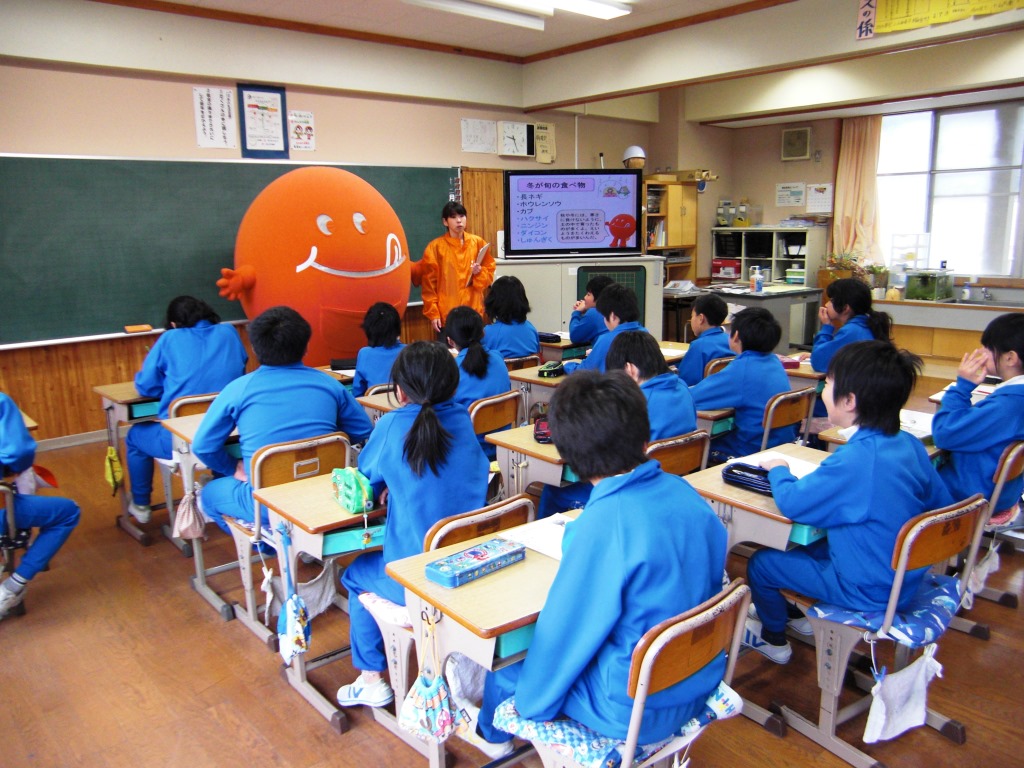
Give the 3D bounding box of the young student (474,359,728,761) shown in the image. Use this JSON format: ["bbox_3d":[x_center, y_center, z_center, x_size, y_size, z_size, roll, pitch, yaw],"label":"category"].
[{"bbox_3d":[0.086,0.477,1.777,0.520,1.110,0.740,-10,14,-37],"label":"young student"}]

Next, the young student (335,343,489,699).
[{"bbox_3d":[-0.289,0.426,2.414,0.443,1.128,0.604,-9,13,-33],"label":"young student"}]

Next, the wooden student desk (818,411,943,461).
[{"bbox_3d":[1.424,0.505,3.030,0.600,0.670,0.400,-10,14,-36],"label":"wooden student desk"}]

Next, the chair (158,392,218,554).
[{"bbox_3d":[-1.419,0.347,3.802,0.367,0.704,0.455,-10,14,-38],"label":"chair"}]

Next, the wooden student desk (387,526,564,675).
[{"bbox_3d":[0.063,0.693,1.977,0.600,0.610,0.420,-10,14,-38],"label":"wooden student desk"}]

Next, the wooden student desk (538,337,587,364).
[{"bbox_3d":[0.417,0.017,5.418,0.621,0.639,0.429,-10,14,-38],"label":"wooden student desk"}]

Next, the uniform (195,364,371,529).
[{"bbox_3d":[-0.887,0.318,3.306,0.705,0.866,0.564,-9,13,-32],"label":"uniform"}]

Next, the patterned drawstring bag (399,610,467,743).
[{"bbox_3d":[-0.184,0.635,1.784,0.080,0.290,0.170,-10,14,-37],"label":"patterned drawstring bag"}]

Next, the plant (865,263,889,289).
[{"bbox_3d":[3.344,-0.986,7.600,0.190,0.260,0.190,-12,15,-42],"label":"plant"}]

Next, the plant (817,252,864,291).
[{"bbox_3d":[3.103,-1.050,7.800,0.320,0.380,0.380,-12,15,-42],"label":"plant"}]

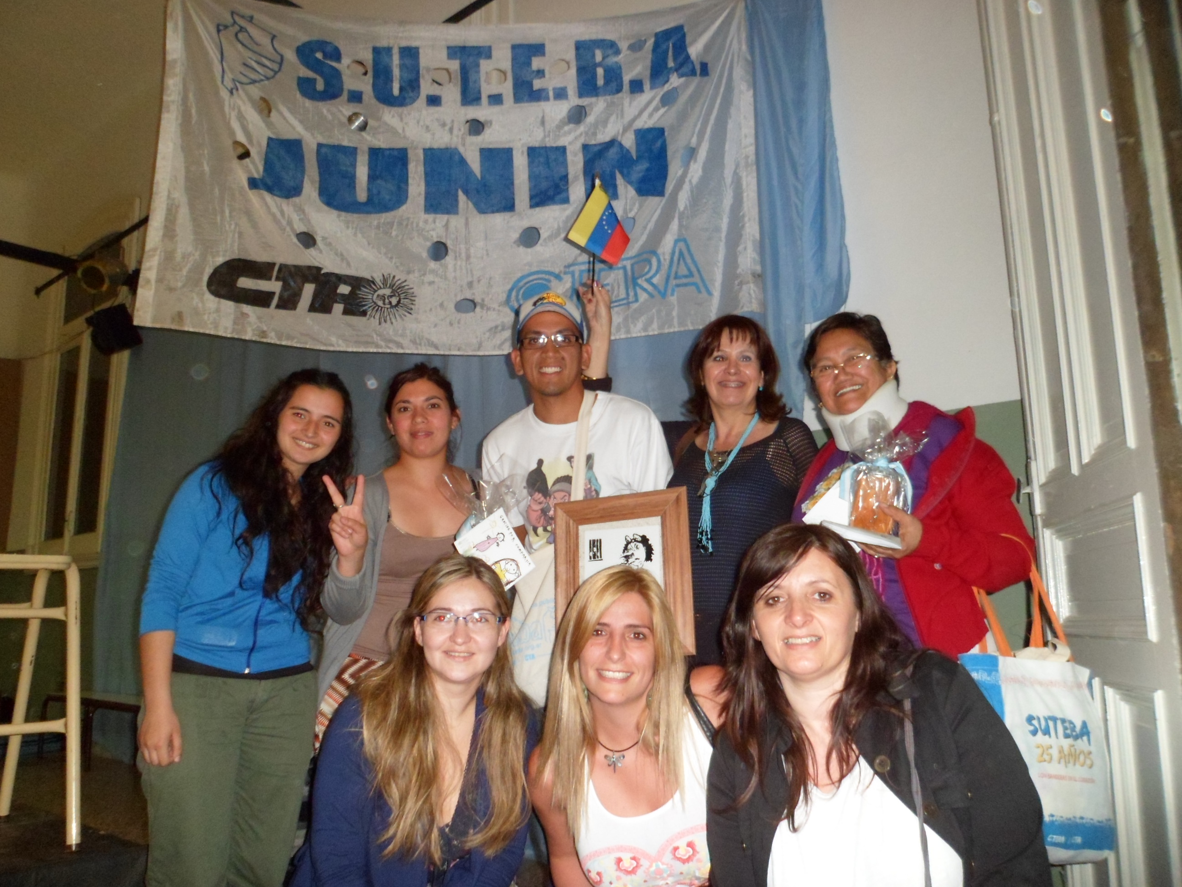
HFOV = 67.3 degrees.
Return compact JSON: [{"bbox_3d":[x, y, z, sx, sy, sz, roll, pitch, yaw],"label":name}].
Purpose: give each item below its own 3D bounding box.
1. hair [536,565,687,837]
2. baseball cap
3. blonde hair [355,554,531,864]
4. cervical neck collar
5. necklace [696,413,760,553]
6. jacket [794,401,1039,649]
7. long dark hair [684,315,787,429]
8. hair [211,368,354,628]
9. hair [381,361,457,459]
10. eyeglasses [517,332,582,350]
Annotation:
[{"bbox_3d":[0.032,0.412,1.480,0.240,0.430,0.230,-1,-10,2],"label":"hair"},{"bbox_3d":[-0.087,-0.279,2.000,0.165,0.120,0.250,0,3,-1],"label":"baseball cap"},{"bbox_3d":[-0.238,0.424,1.500,0.280,0.500,0.240,0,-11,-7],"label":"blonde hair"},{"bbox_3d":[0.575,-0.056,1.880,0.165,0.115,0.155,-21,-6,14],"label":"cervical neck collar"},{"bbox_3d":[0.330,0.102,2.140,0.145,0.320,0.170,-2,-11,8],"label":"necklace"},{"bbox_3d":[0.648,0.192,1.850,0.460,0.530,0.320,-11,-11,16],"label":"jacket"},{"bbox_3d":[0.352,-0.170,2.200,0.250,0.270,0.220,-2,-11,8],"label":"long dark hair"},{"bbox_3d":[-0.639,0.126,1.880,0.290,0.530,0.250,2,-11,-16],"label":"hair"},{"bbox_3d":[-0.386,-0.068,2.040,0.175,0.220,0.200,-4,-11,-7],"label":"hair"},{"bbox_3d":[-0.091,-0.232,2.020,0.143,0.040,0.130,0,2,-1],"label":"eyeglasses"}]

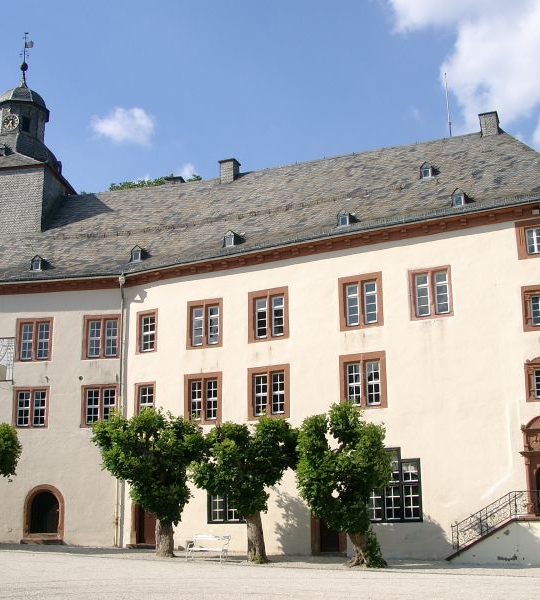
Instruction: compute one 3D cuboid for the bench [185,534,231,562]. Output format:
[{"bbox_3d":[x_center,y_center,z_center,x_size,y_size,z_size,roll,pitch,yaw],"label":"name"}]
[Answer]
[{"bbox_3d":[-2.456,9.916,31.394,1.600,0.940,0.650,-5,-13,22],"label":"bench"}]

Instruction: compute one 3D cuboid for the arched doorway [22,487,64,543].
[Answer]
[{"bbox_3d":[-10.268,9.737,35.947,1.996,2.518,0.450,-3,-15,9],"label":"arched doorway"}]

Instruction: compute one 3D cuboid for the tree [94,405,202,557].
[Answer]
[{"bbox_3d":[-4.607,6.836,29.668,4.257,5.477,3.831,-9,-17,27],"label":"tree"}]

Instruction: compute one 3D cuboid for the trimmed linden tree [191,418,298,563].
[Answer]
[{"bbox_3d":[-0.877,6.525,27.109,3.749,4.854,3.374,-9,-17,27],"label":"trimmed linden tree"}]

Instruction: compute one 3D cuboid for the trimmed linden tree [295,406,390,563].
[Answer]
[{"bbox_3d":[2.439,5.998,25.843,3.108,5.259,2.953,-1,-15,0],"label":"trimmed linden tree"}]

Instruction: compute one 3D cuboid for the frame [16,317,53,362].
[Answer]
[{"bbox_3d":[-12.312,2.100,41.247,2.134,2.279,0.250,-3,-12,13],"label":"frame"}]

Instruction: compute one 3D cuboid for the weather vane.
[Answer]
[{"bbox_3d":[-15.127,-15.016,48.888,0.850,3.650,0.550,-1,-15,0],"label":"weather vane"}]

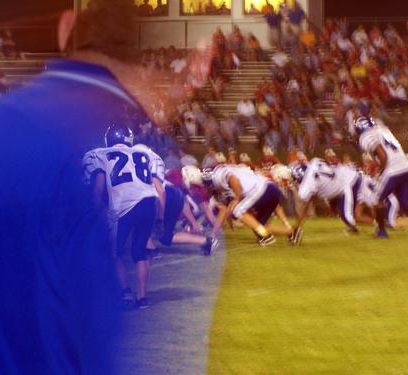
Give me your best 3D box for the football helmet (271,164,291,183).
[{"bbox_3d":[1.094,-0.200,28.700,0.300,0.250,0.240,20,8,20],"label":"football helmet"}]

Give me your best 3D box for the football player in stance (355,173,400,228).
[{"bbox_3d":[2.605,0.193,29.800,1.050,0.880,0.750,1,2,24],"label":"football player in stance"}]

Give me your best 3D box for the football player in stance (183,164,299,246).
[{"bbox_3d":[0.623,0.238,26.600,1.300,1.100,0.800,1,2,24],"label":"football player in stance"}]

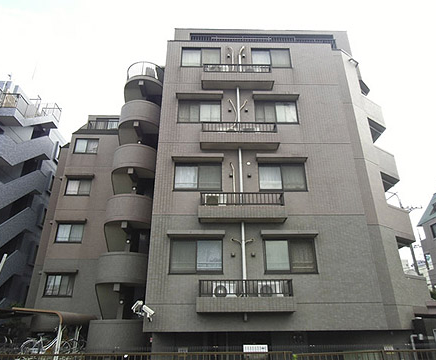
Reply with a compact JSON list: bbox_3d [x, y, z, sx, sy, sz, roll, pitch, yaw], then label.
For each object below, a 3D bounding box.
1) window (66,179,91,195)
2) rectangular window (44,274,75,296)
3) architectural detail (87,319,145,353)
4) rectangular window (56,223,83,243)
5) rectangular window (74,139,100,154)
[{"bbox_3d":[-8.274,0.472,19.807,1.496,1.077,0.157,0,-25,-1],"label":"window"},{"bbox_3d":[-8.270,5.540,17.437,1.539,1.168,0.157,0,-25,-1],"label":"rectangular window"},{"bbox_3d":[-4.321,6.916,14.497,2.921,1.377,1.924,0,-25,-1],"label":"architectural detail"},{"bbox_3d":[-8.289,2.954,18.646,1.530,1.206,0.157,0,-25,-1],"label":"rectangular window"},{"bbox_3d":[-8.438,-2.143,21.394,1.507,1.159,0.120,0,-25,-1],"label":"rectangular window"}]

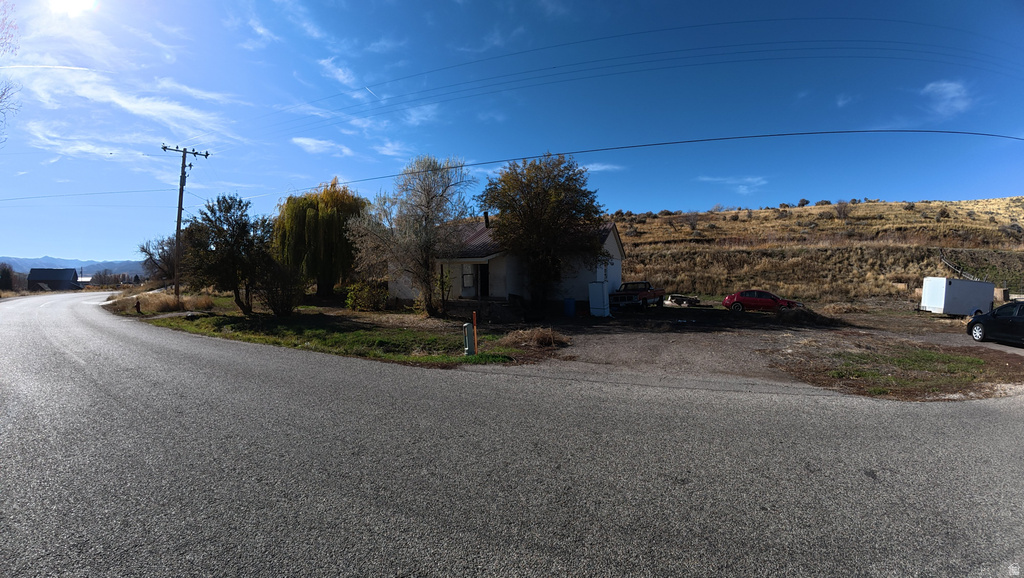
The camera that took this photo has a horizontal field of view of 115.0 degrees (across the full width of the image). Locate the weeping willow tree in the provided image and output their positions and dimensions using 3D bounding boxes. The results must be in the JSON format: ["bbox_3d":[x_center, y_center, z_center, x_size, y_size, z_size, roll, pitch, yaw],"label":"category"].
[{"bbox_3d":[-14.390,-3.870,24.500,6.300,9.200,6.300,0,0,-30],"label":"weeping willow tree"}]

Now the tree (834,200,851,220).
[{"bbox_3d":[55.740,-13.240,55.000,2.200,3.400,2.200,0,0,45],"label":"tree"}]

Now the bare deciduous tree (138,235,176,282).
[{"bbox_3d":[-37.830,-3.380,35.000,3.700,5.300,3.700,0,0,43],"label":"bare deciduous tree"}]

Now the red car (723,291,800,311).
[{"bbox_3d":[16.000,0.800,21.000,4.400,1.420,1.720,0,0,22],"label":"red car"}]

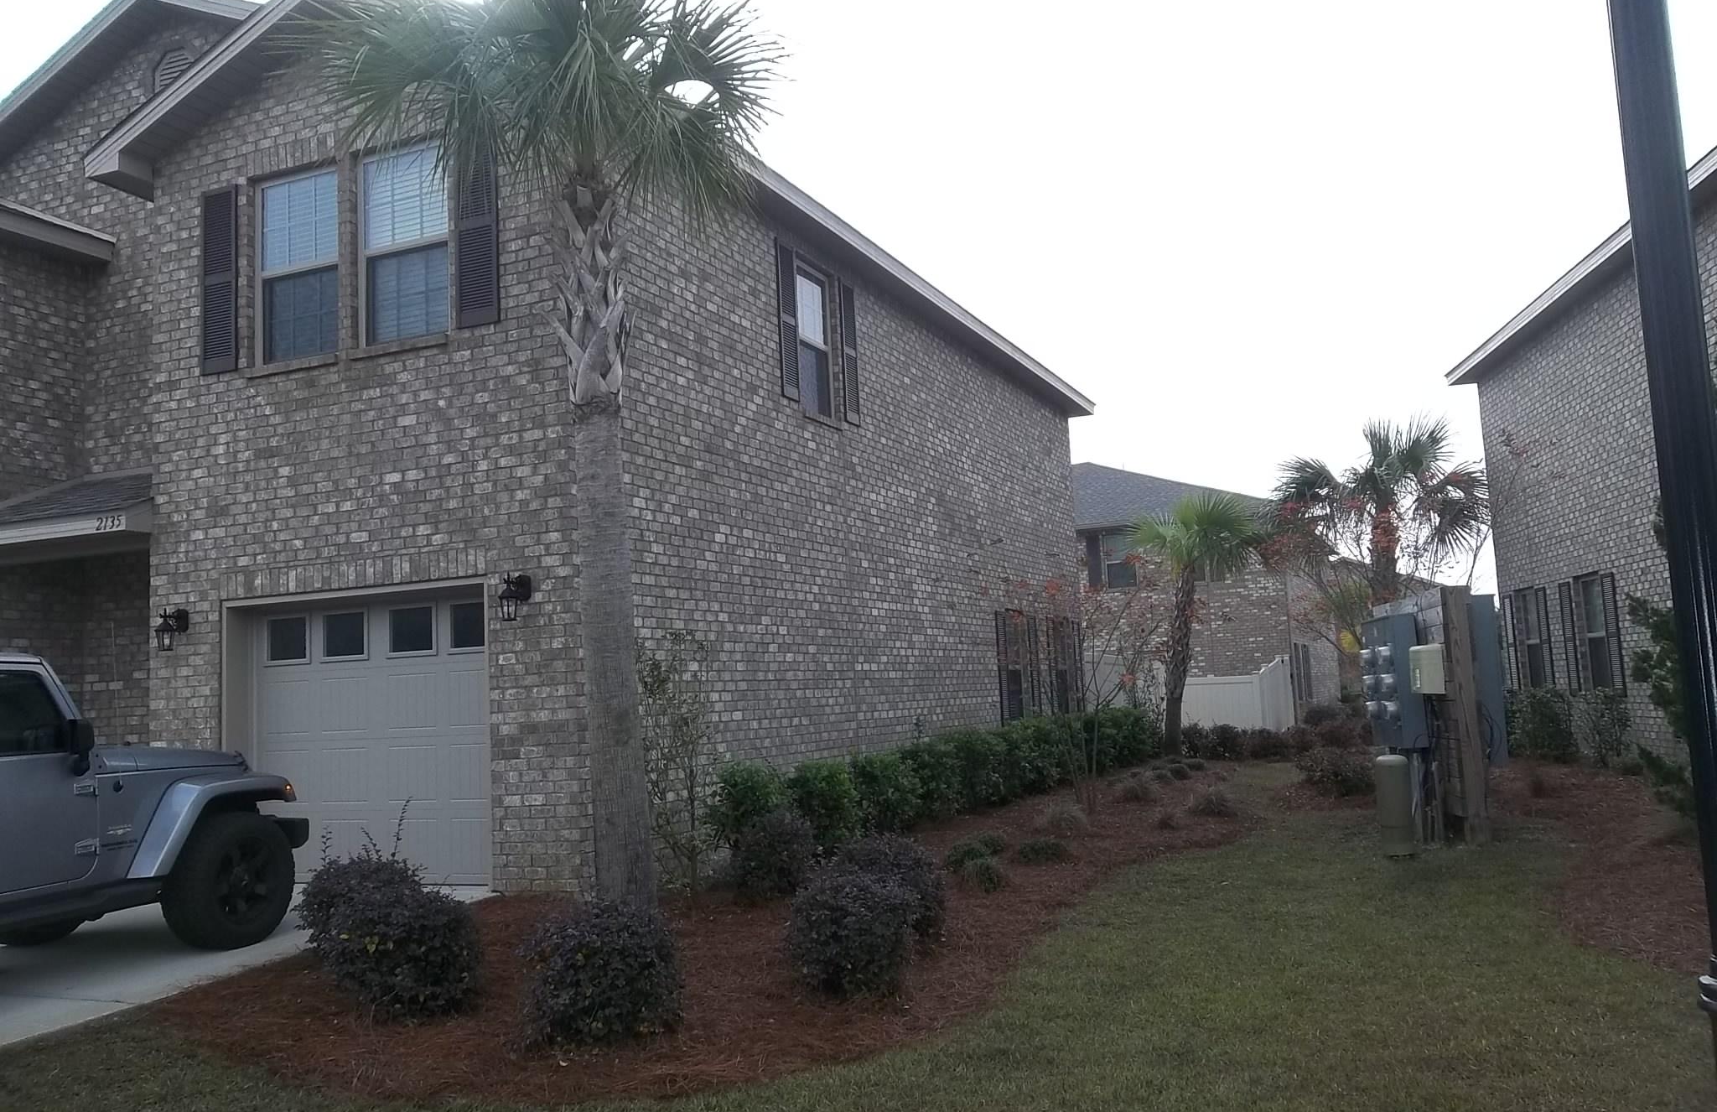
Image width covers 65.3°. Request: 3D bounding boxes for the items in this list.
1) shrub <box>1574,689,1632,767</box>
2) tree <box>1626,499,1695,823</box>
[{"bbox_3d":[8.616,1.972,15.502,0.667,0.916,0.667,-4,-6,9],"label":"shrub"},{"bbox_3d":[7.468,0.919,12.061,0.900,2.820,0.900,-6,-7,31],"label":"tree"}]

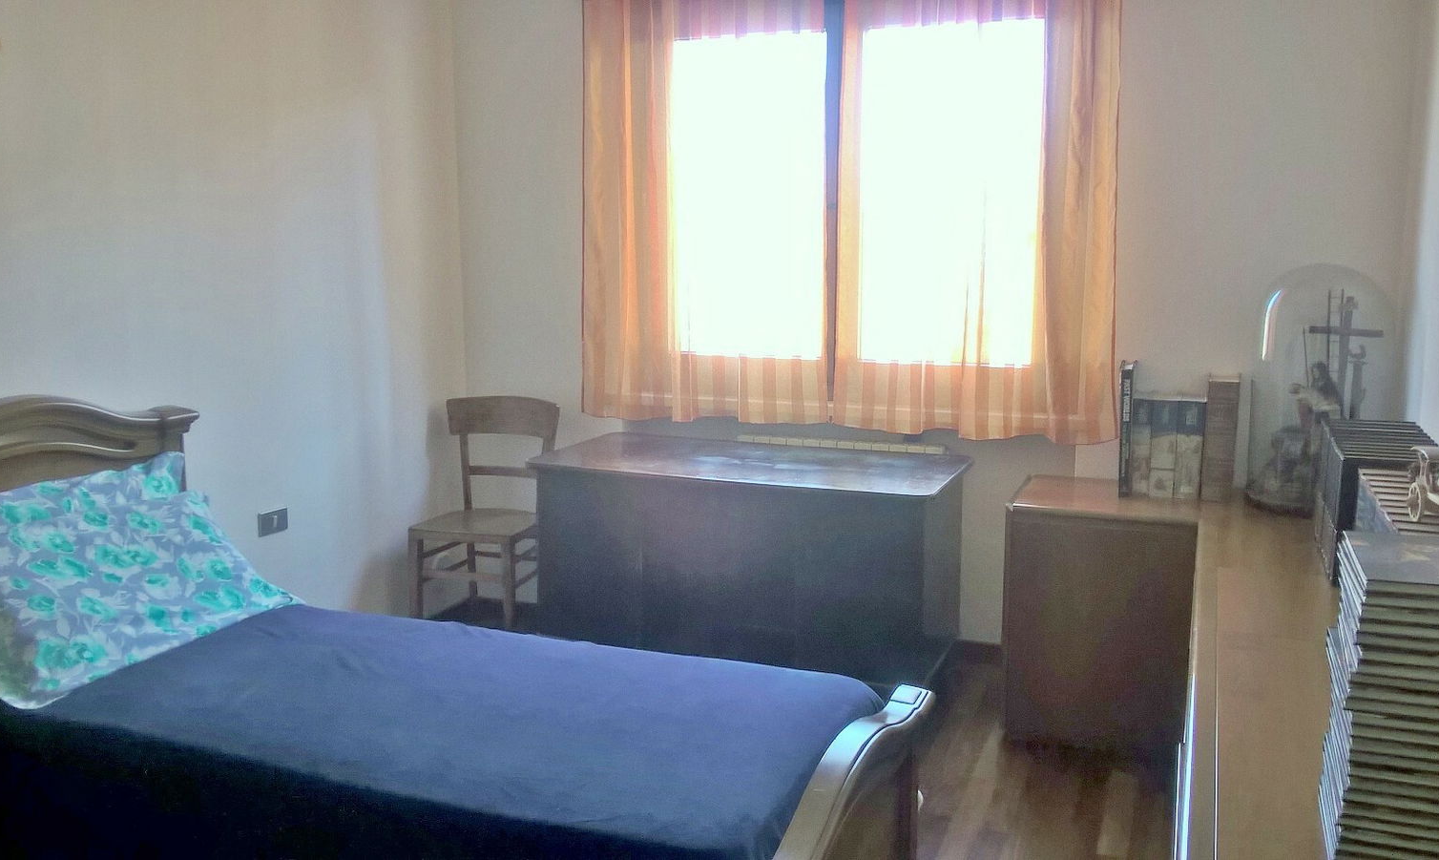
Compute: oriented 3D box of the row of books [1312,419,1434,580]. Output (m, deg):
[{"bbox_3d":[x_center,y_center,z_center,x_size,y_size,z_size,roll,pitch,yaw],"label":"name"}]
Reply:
[{"bbox_3d":[1.610,0.164,2.971,0.234,0.282,0.638,4,10,22],"label":"row of books"}]

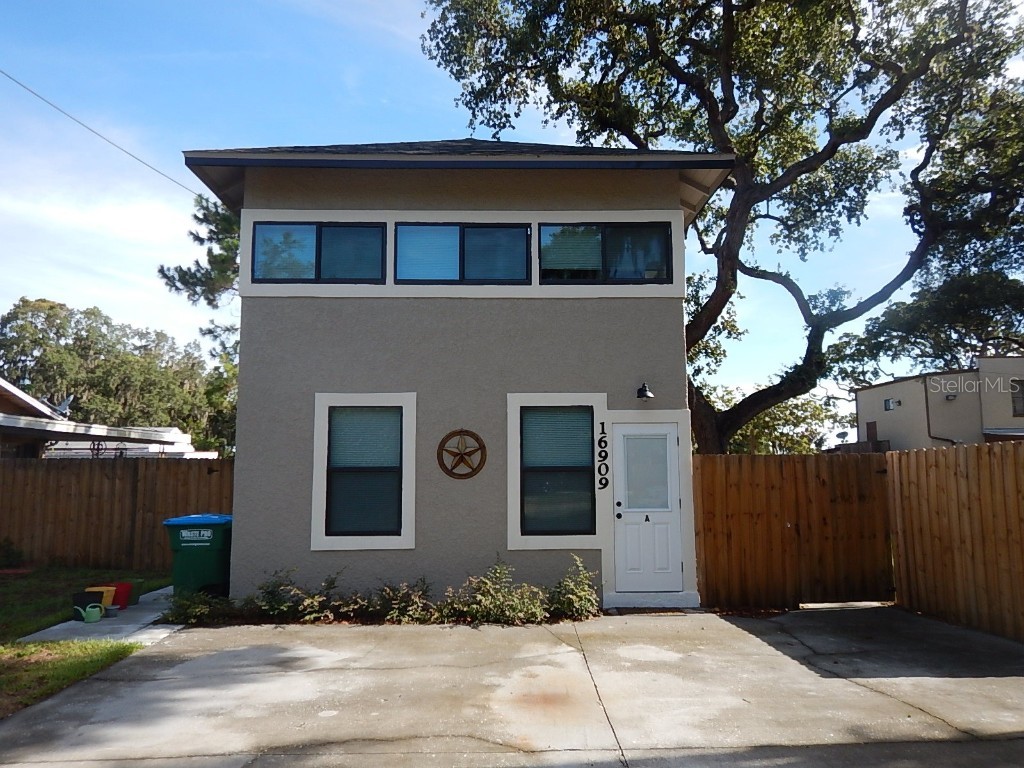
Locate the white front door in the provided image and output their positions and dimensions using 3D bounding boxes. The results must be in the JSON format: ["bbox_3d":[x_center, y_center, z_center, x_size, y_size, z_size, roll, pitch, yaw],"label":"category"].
[{"bbox_3d":[1.650,1.493,8.656,0.816,2.033,0.060,0,-6,0],"label":"white front door"}]

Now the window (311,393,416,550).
[{"bbox_3d":[-1.796,1.059,8.693,1.248,1.897,0.100,0,-6,-1],"label":"window"}]

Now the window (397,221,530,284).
[{"bbox_3d":[-0.613,-1.645,9.007,1.717,0.788,0.100,0,-6,-1],"label":"window"}]

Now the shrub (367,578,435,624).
[{"bbox_3d":[-1.257,2.415,8.003,0.774,0.435,0.620,0,-6,0],"label":"shrub"}]

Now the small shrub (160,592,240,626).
[{"bbox_3d":[-3.506,2.475,7.967,0.892,0.309,0.660,0,-6,0],"label":"small shrub"}]

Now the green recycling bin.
[{"bbox_3d":[-3.845,2.192,9.029,0.870,1.080,0.740,0,-6,0],"label":"green recycling bin"}]

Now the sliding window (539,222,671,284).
[{"bbox_3d":[1.193,-1.656,9.048,1.686,0.792,0.100,0,-6,-1],"label":"sliding window"}]

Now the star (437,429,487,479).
[{"bbox_3d":[-0.611,0.860,8.690,0.611,0.614,0.060,0,-6,-1],"label":"star"}]

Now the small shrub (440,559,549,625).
[{"bbox_3d":[-0.211,2.315,8.012,1.242,0.635,0.780,0,-6,0],"label":"small shrub"}]

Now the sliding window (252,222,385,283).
[{"bbox_3d":[-2.424,-1.653,8.967,1.673,0.780,0.100,0,-6,-1],"label":"sliding window"}]

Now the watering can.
[{"bbox_3d":[-4.541,2.459,7.649,0.280,0.190,0.140,3,-7,-30],"label":"watering can"}]

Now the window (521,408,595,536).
[{"bbox_3d":[0.562,1.060,8.708,0.903,1.567,0.080,0,-6,0],"label":"window"}]

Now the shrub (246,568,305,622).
[{"bbox_3d":[-2.684,2.368,8.057,0.677,0.538,0.600,0,-6,0],"label":"shrub"}]

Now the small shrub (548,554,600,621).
[{"bbox_3d":[0.738,2.330,8.304,0.600,0.700,0.520,0,-6,-1],"label":"small shrub"}]

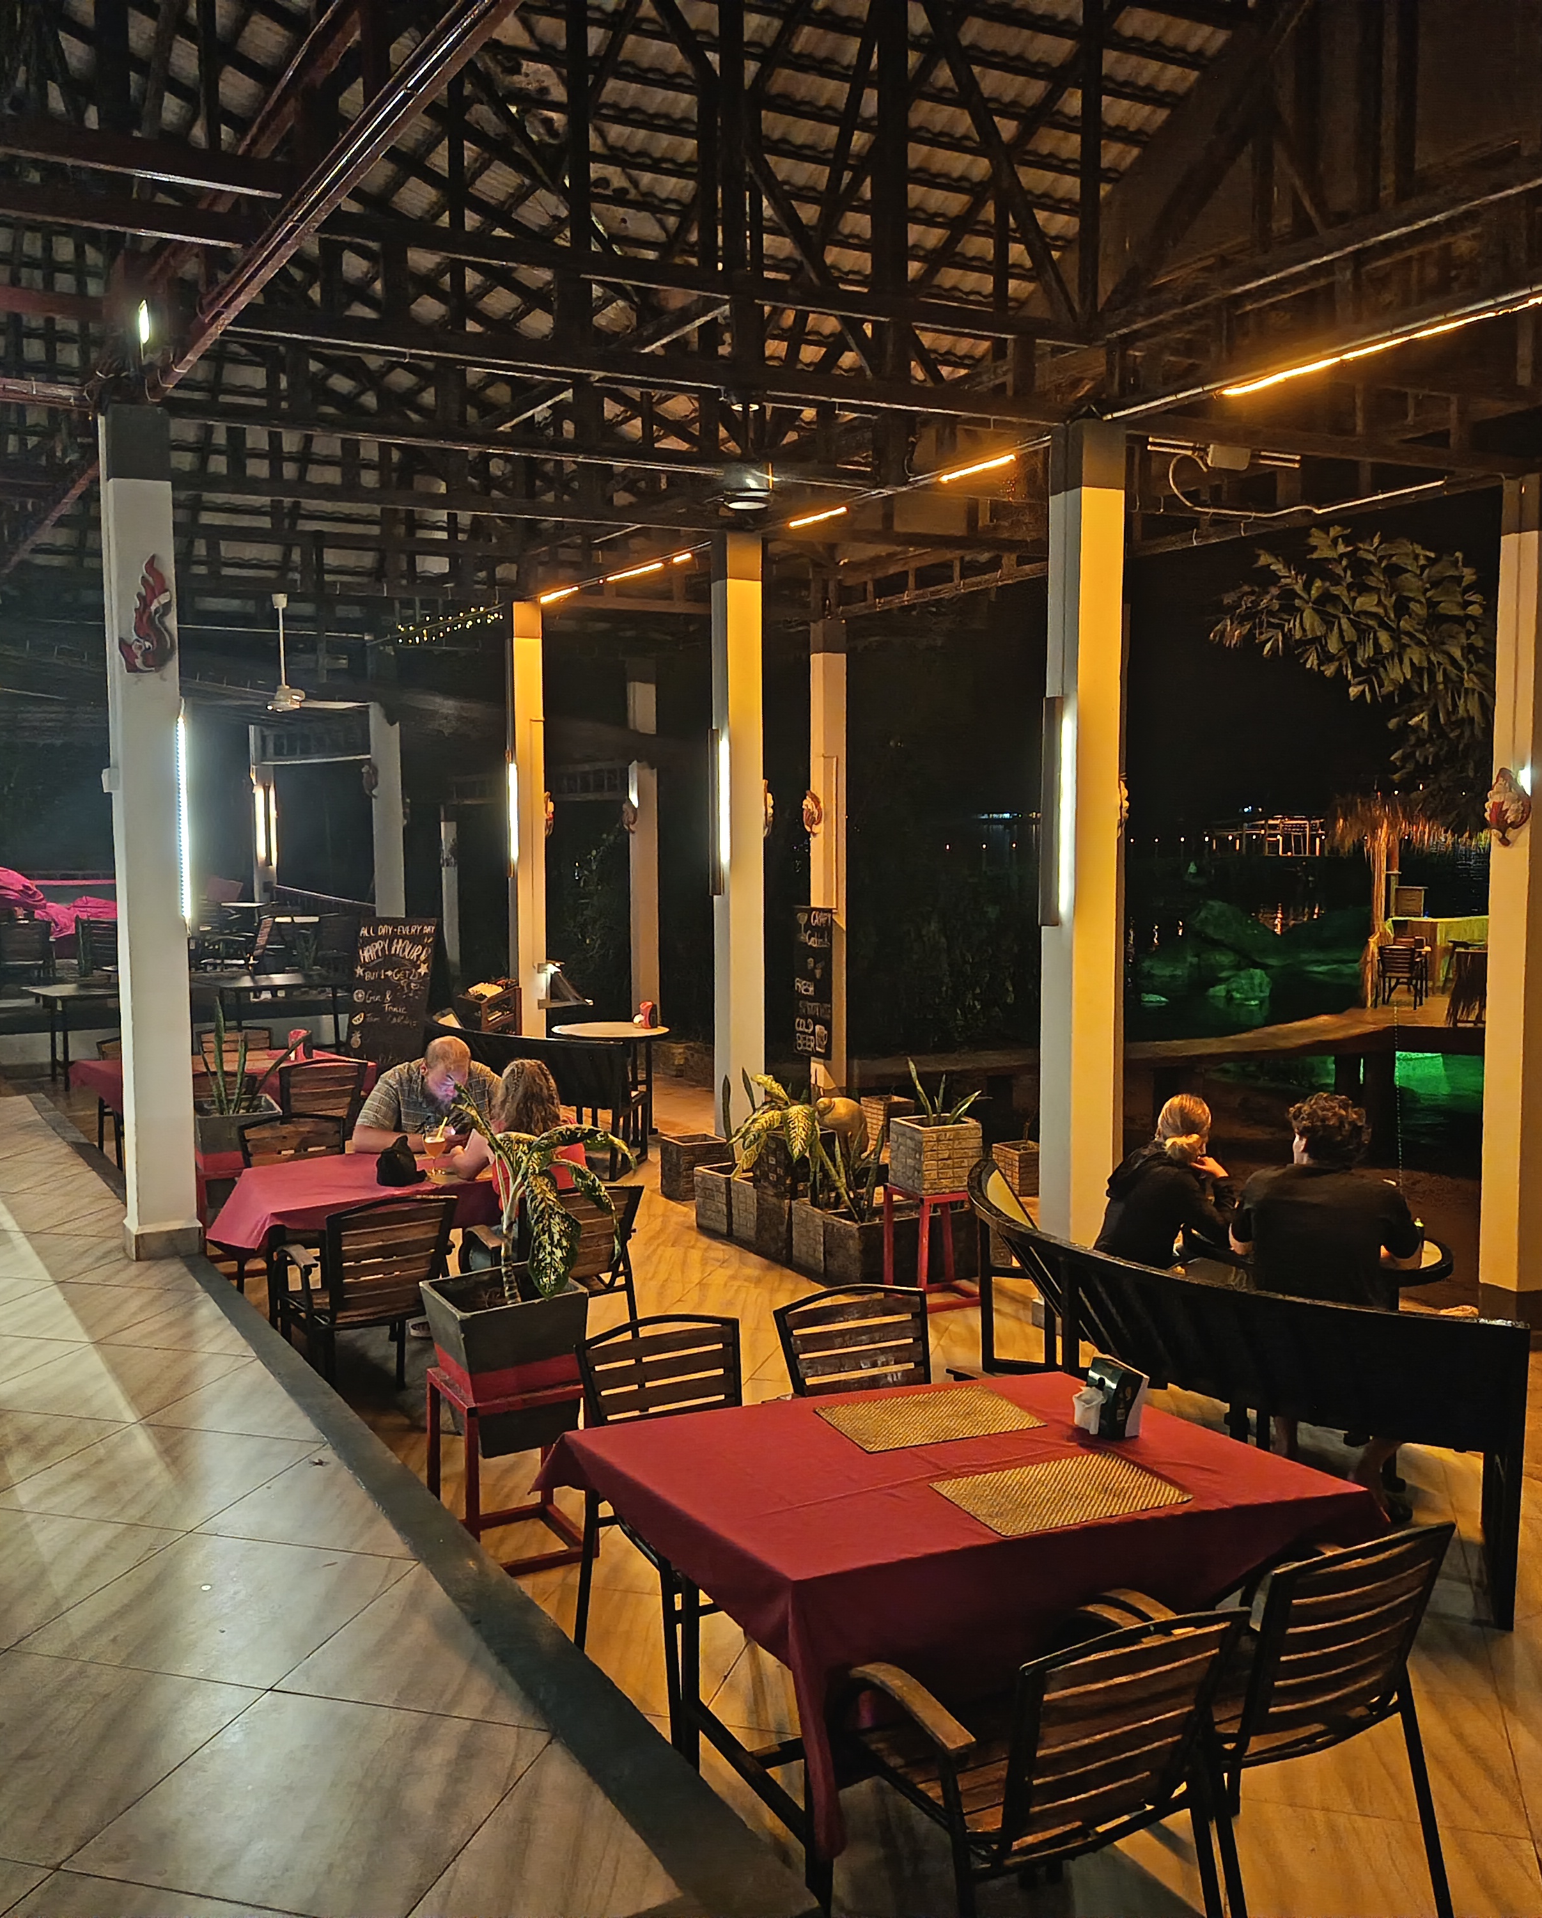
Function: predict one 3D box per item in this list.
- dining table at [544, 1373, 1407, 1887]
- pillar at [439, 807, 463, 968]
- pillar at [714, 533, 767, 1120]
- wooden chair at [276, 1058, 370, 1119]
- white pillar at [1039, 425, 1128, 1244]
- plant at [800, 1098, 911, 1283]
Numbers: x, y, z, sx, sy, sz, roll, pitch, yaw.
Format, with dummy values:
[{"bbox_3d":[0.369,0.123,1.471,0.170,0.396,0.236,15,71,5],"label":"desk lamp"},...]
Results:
[{"bbox_3d":[0.378,1.424,3.761,1.290,0.740,0.880,-2,5,-23],"label":"dining table"},{"bbox_3d":[-4.605,-0.920,25.305,0.230,2.360,0.230,-3,5,-27],"label":"pillar"},{"bbox_3d":[-0.170,-0.510,9.790,0.210,3.620,0.210,-3,5,-29],"label":"pillar"},{"bbox_3d":[-2.416,0.908,9.381,0.550,0.840,0.580,-3,5,-27],"label":"wooden chair"},{"bbox_3d":[1.271,-0.317,7.248,0.225,3.620,0.225,-3,5,-29],"label":"white pillar"},{"bbox_3d":[0.393,1.038,8.012,0.350,0.820,0.350,-3,5,-27],"label":"plant"}]

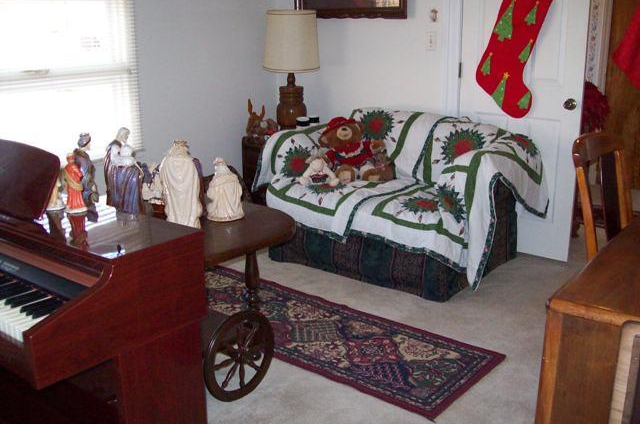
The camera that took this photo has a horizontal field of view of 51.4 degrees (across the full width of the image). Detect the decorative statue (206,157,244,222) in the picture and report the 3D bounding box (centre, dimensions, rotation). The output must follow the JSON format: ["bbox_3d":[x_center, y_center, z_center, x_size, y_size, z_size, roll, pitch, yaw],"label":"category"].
[{"bbox_3d":[-0.331,-0.083,2.348,0.126,0.207,0.122,-3,15,-10],"label":"decorative statue"}]

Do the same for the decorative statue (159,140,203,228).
[{"bbox_3d":[-0.468,-0.094,2.231,0.130,0.292,0.120,-2,15,-5],"label":"decorative statue"}]

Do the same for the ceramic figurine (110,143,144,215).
[{"bbox_3d":[-0.705,-0.149,2.413,0.120,0.306,0.110,1,15,5],"label":"ceramic figurine"}]

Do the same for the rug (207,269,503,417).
[{"bbox_3d":[-0.223,0.495,3.196,2.080,0.012,0.615,12,19,37],"label":"rug"}]

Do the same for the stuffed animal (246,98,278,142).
[{"bbox_3d":[-0.359,-0.591,4.158,0.200,0.233,0.180,2,15,10],"label":"stuffed animal"}]

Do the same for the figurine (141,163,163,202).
[{"bbox_3d":[-0.666,-0.123,2.637,0.090,0.139,0.085,-3,15,-10],"label":"figurine"}]

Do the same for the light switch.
[{"bbox_3d":[0.690,-1.053,4.112,0.072,0.117,0.013,9,17,30],"label":"light switch"}]

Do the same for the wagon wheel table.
[{"bbox_3d":[-0.537,0.348,2.460,0.860,0.685,0.680,12,19,37],"label":"wagon wheel table"}]

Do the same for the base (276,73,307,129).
[{"bbox_3d":[-0.187,-0.725,4.361,0.200,0.375,0.200,0,15,2],"label":"base"}]

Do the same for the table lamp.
[{"bbox_3d":[-0.185,-0.906,4.312,0.375,0.755,0.375,0,15,2],"label":"table lamp"}]

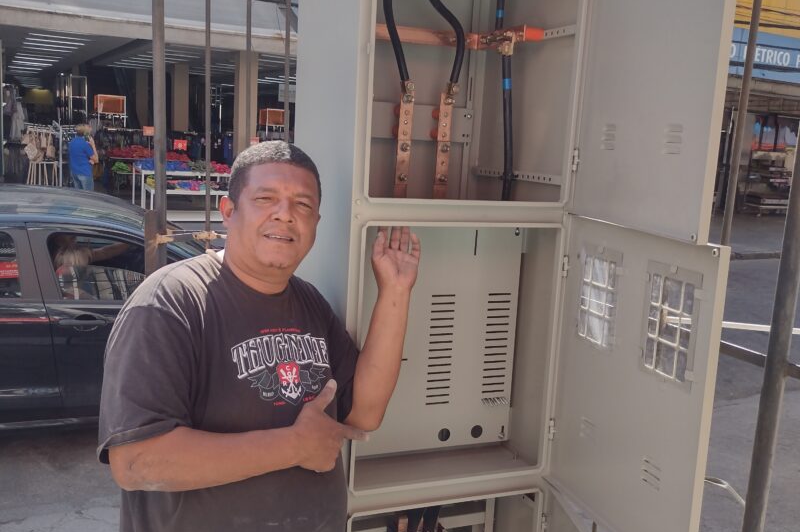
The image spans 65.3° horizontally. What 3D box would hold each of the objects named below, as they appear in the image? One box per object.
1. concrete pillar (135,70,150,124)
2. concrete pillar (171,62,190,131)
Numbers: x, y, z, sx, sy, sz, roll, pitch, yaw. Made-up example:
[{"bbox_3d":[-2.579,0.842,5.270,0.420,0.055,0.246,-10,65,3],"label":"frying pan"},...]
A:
[{"bbox_3d":[-8.603,-4.736,20.891,0.380,3.600,0.380,-2,11,-29],"label":"concrete pillar"},{"bbox_3d":[-6.206,-3.892,17.691,0.380,3.600,0.380,-2,11,-29],"label":"concrete pillar"}]

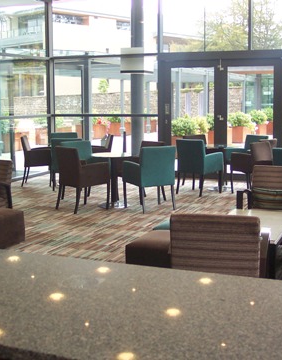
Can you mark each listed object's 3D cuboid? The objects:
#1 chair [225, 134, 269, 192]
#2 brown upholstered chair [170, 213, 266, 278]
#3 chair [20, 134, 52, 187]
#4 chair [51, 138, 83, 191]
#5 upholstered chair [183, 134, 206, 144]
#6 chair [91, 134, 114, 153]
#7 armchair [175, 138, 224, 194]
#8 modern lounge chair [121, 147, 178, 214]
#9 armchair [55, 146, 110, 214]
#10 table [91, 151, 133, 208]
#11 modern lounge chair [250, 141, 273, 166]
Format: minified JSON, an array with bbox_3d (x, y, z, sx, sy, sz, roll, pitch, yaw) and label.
[{"bbox_3d":[1.900,-0.344,10.164,0.579,0.900,0.545,-5,9,-33],"label":"chair"},{"bbox_3d":[0.508,0.551,3.668,0.615,0.790,0.640,2,8,15],"label":"brown upholstered chair"},{"bbox_3d":[-1.885,-0.362,10.436,0.579,0.900,0.545,-1,8,-3],"label":"chair"},{"bbox_3d":[-1.233,-0.299,9.942,0.545,0.900,0.579,0,8,4],"label":"chair"},{"bbox_3d":[1.113,-0.330,10.083,0.540,0.865,0.560,-6,10,-39],"label":"upholstered chair"},{"bbox_3d":[-0.802,-0.399,10.688,0.560,0.865,0.540,-2,8,-14],"label":"chair"},{"bbox_3d":[0.945,-0.228,9.343,0.545,0.900,0.579,6,10,41],"label":"armchair"},{"bbox_3d":[0.136,-0.041,7.994,0.545,0.900,0.579,-4,9,-27],"label":"modern lounge chair"},{"bbox_3d":[-0.810,-0.027,7.842,0.560,0.865,0.540,-6,10,-39],"label":"armchair"},{"bbox_3d":[-0.385,0.003,8.283,0.630,0.740,0.630,0,8,0],"label":"table"},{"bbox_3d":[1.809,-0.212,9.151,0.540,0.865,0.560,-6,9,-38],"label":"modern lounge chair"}]

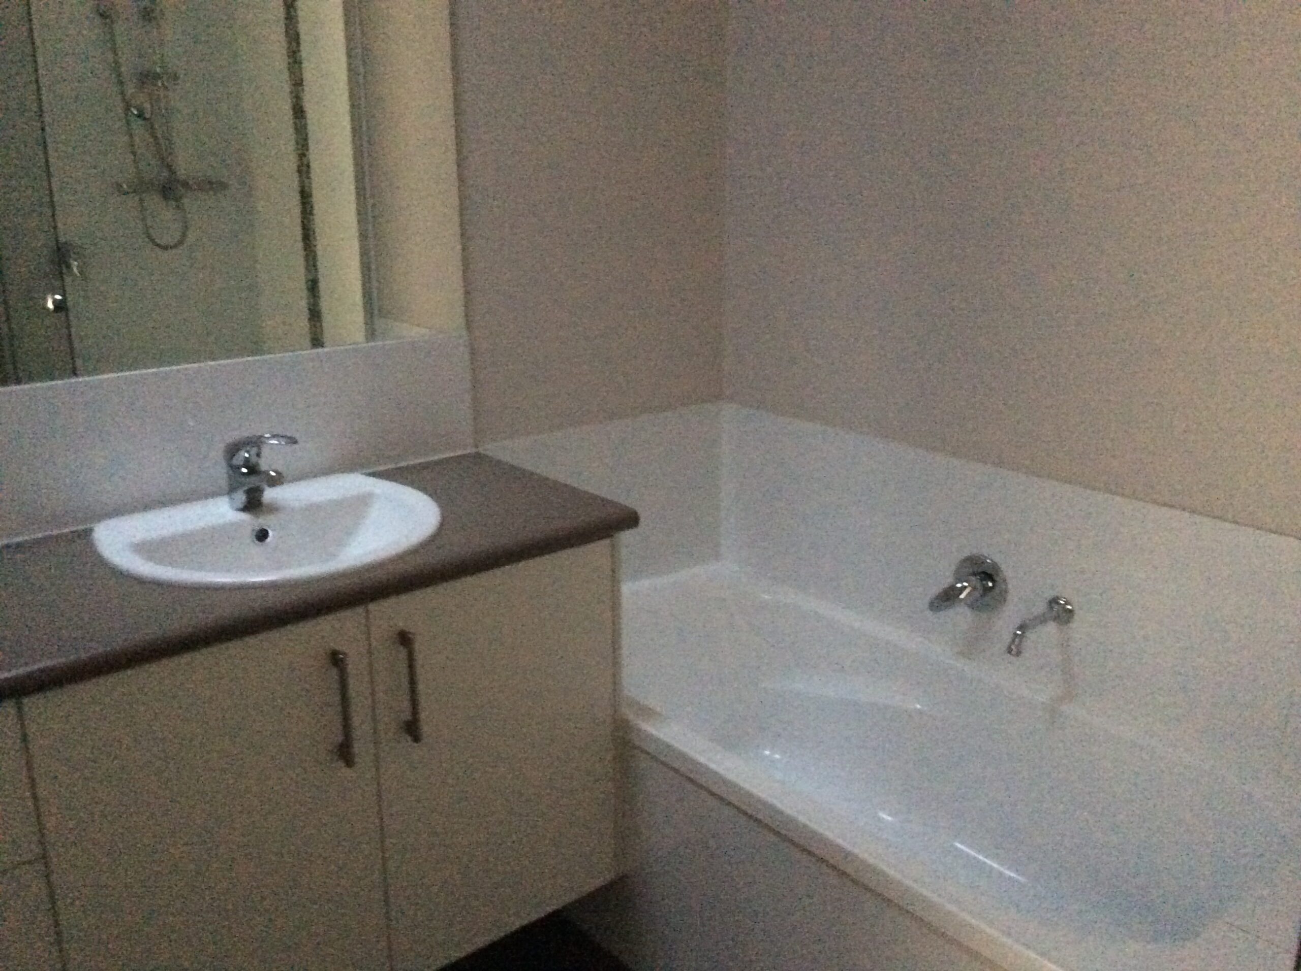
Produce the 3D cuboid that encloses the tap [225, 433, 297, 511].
[{"bbox_3d":[-0.666,-0.023,2.117,0.165,0.138,0.064,15,23,42],"label":"tap"}]

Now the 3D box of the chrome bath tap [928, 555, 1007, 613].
[{"bbox_3d":[0.619,0.209,2.437,0.115,0.120,0.120,-14,21,-37],"label":"chrome bath tap"}]

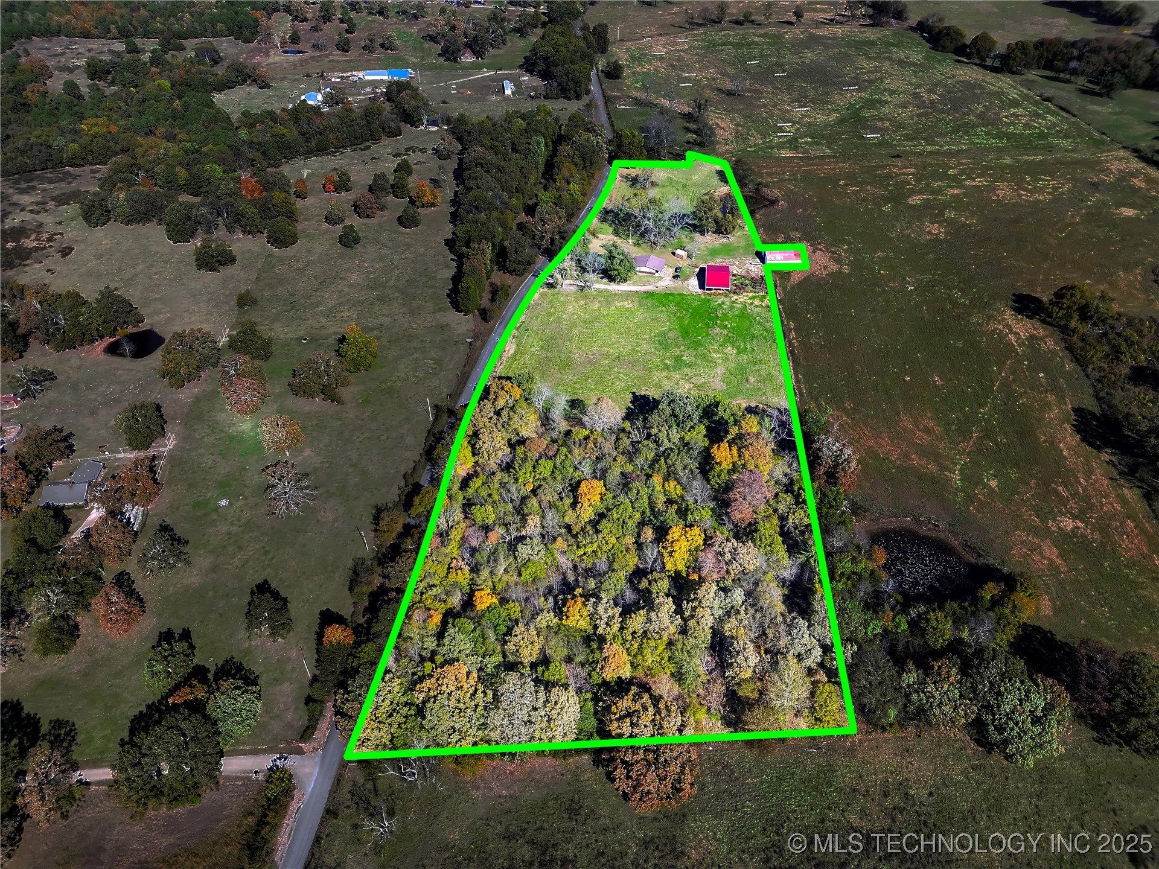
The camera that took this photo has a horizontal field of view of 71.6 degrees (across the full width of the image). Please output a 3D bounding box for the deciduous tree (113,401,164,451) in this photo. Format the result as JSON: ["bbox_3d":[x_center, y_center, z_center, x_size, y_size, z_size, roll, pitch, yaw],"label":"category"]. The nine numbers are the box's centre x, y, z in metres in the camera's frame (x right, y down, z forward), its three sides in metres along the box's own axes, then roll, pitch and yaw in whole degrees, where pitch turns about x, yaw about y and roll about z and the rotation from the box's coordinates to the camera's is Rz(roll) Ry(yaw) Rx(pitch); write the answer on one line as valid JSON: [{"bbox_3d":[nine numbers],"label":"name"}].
[{"bbox_3d":[-127.200,-1.556,232.741,13.100,14.200,13.400,0,41,0],"label":"deciduous tree"}]

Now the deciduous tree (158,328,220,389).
[{"bbox_3d":[-124.000,-23.077,256.832,17.800,15.300,18.600,0,41,0],"label":"deciduous tree"}]

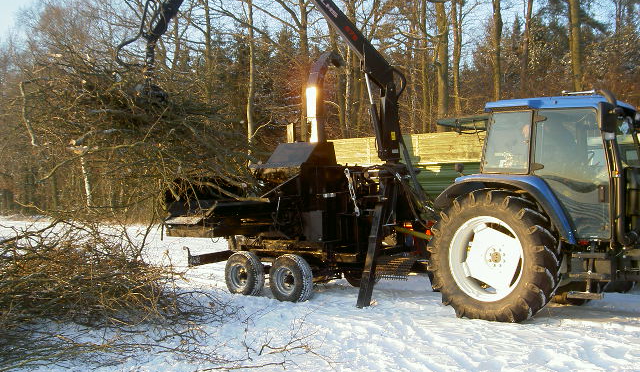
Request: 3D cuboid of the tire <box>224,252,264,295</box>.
[{"bbox_3d":[-1.171,1.369,11.226,0.710,0.710,0.260,0,-1,42],"label":"tire"}]

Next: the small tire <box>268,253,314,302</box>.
[{"bbox_3d":[-0.420,1.364,10.550,0.710,0.710,0.260,0,-1,42],"label":"small tire"}]

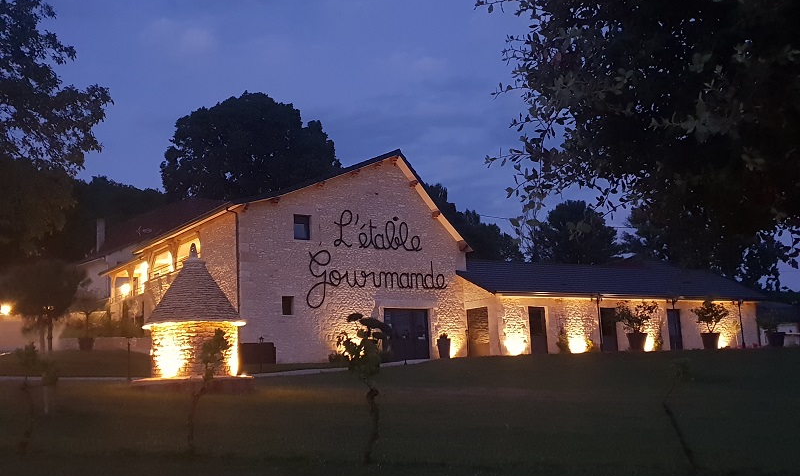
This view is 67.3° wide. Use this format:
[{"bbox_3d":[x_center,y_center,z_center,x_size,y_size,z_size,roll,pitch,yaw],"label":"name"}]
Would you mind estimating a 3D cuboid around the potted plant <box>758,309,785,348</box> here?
[{"bbox_3d":[20.245,4.936,32.813,1.495,2.097,1.500,-2,-10,0],"label":"potted plant"}]

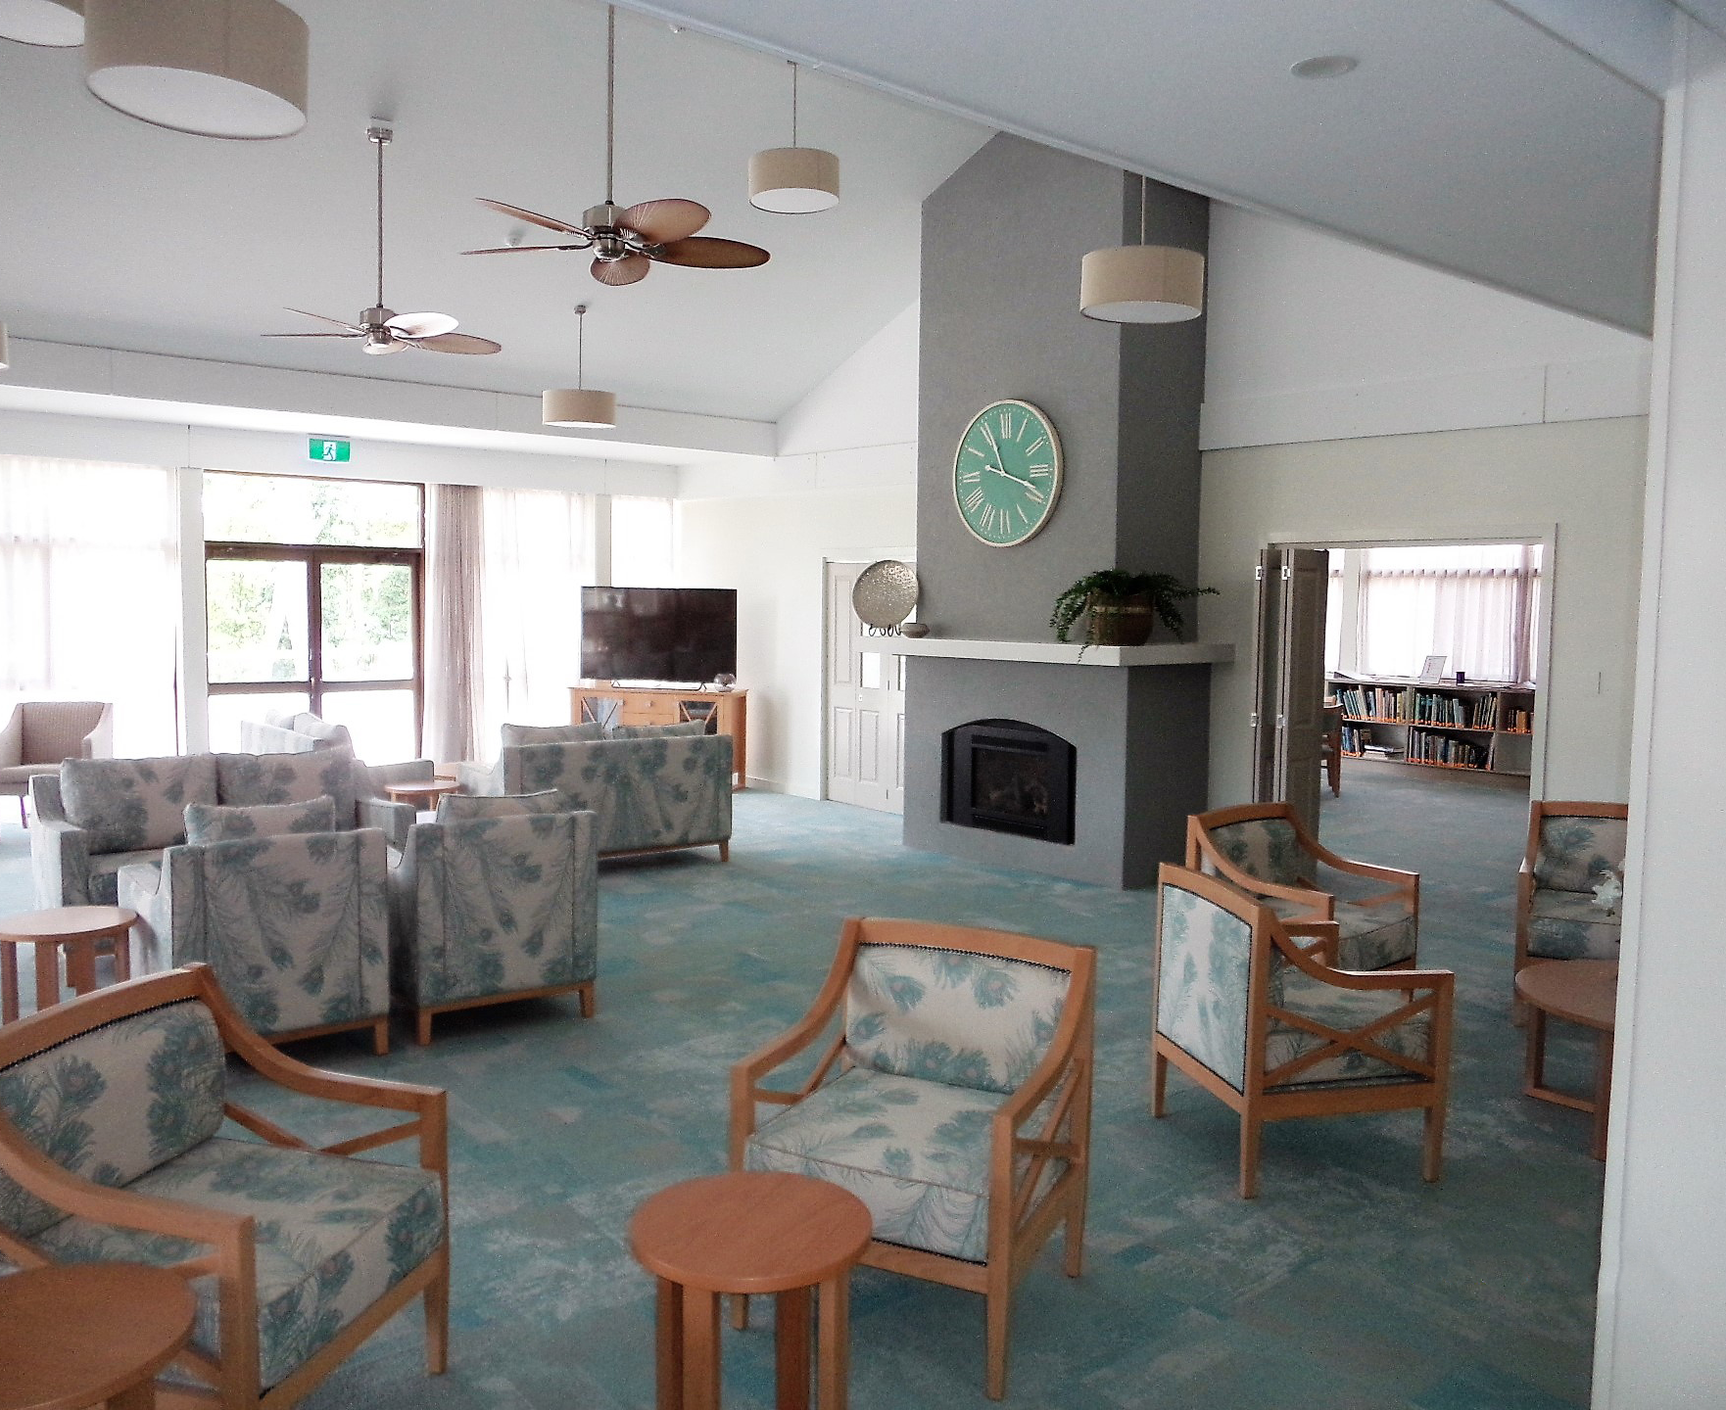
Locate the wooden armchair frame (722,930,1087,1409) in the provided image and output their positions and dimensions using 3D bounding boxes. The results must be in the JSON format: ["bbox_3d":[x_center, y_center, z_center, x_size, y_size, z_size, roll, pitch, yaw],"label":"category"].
[{"bbox_3d":[0.136,1.026,3.406,0.665,0.835,0.660,3,5,25],"label":"wooden armchair frame"}]

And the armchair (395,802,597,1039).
[{"bbox_3d":[-1.546,0.807,5.761,0.730,0.870,0.800,-2,5,-31],"label":"armchair"}]

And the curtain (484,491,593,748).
[{"bbox_3d":[-2.842,-0.595,12.497,1.088,2.544,0.100,-3,6,-40],"label":"curtain"}]

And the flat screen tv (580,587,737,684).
[{"bbox_3d":[-1.777,-0.599,12.235,1.471,0.842,0.100,2,5,16],"label":"flat screen tv"}]

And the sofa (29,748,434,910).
[{"bbox_3d":[-3.085,0.747,6.888,1.544,0.874,0.784,-3,6,-39],"label":"sofa"}]

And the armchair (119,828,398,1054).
[{"bbox_3d":[-2.318,0.883,5.371,0.742,0.861,0.793,-3,6,-39],"label":"armchair"}]

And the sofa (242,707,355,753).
[{"bbox_3d":[-3.375,0.518,9.139,0.820,0.880,1.500,-3,6,-40],"label":"sofa"}]

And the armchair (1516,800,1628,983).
[{"bbox_3d":[3.140,0.898,5.915,0.701,0.868,0.653,3,5,28],"label":"armchair"}]

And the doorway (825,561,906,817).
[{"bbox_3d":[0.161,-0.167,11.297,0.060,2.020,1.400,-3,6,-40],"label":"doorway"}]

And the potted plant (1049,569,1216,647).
[{"bbox_3d":[1.564,-0.570,8.238,0.679,0.462,0.794,-4,6,-42],"label":"potted plant"}]

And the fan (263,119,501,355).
[{"bbox_3d":[-2.536,-2.489,7.449,1.297,1.147,1.297,-4,6,-42],"label":"fan"}]

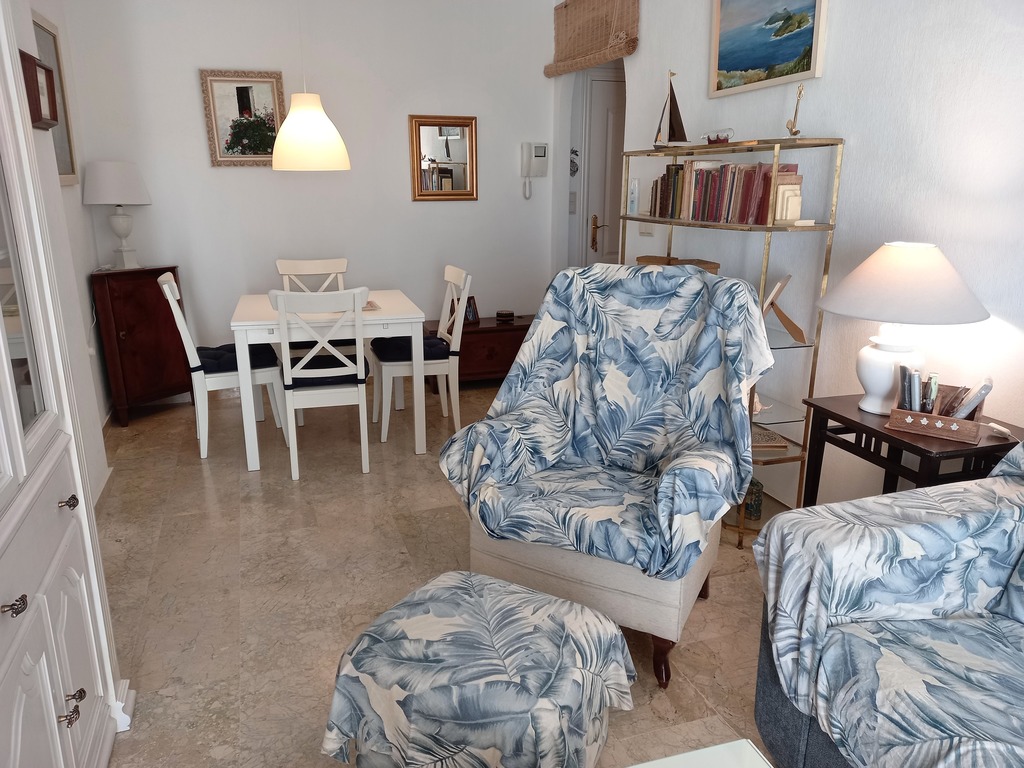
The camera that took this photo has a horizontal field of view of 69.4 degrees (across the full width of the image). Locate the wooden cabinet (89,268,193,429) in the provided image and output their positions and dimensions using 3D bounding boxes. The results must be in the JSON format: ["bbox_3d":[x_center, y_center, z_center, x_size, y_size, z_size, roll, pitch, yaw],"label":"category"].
[{"bbox_3d":[-2.294,-0.252,4.465,0.380,0.880,0.580,7,16,24],"label":"wooden cabinet"}]

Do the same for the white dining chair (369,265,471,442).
[{"bbox_3d":[-0.513,-0.185,4.167,0.520,0.910,0.430,-4,16,-15],"label":"white dining chair"}]

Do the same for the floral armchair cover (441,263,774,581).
[{"bbox_3d":[0.336,0.042,2.386,0.870,0.790,0.800,9,17,29],"label":"floral armchair cover"}]

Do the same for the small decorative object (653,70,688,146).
[{"bbox_3d":[0.724,-1.209,3.297,0.065,0.352,0.270,-6,16,-23],"label":"small decorative object"}]

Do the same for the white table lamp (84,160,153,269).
[{"bbox_3d":[-2.224,-0.950,4.197,0.391,0.605,0.391,7,16,24],"label":"white table lamp"}]

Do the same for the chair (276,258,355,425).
[{"bbox_3d":[-1.175,-0.270,4.471,0.430,0.910,0.520,-4,16,-15],"label":"chair"}]

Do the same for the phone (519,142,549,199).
[{"bbox_3d":[0.159,-1.498,5.209,0.190,0.386,0.060,-5,15,-19],"label":"phone"}]

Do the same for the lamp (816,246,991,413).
[{"bbox_3d":[1.175,-0.170,2.243,0.464,0.510,0.464,5,15,18],"label":"lamp"}]

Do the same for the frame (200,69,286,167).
[{"bbox_3d":[-1.679,-1.667,4.669,0.476,0.576,0.040,-5,18,-19],"label":"frame"}]

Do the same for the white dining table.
[{"bbox_3d":[-0.985,-0.066,4.044,0.900,0.740,0.885,-4,16,-15],"label":"white dining table"}]

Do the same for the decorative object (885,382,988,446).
[{"bbox_3d":[1.260,0.081,2.192,0.238,0.125,0.125,12,19,38],"label":"decorative object"}]

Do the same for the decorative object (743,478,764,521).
[{"bbox_3d":[0.924,0.457,2.876,0.100,0.143,0.100,5,15,18],"label":"decorative object"}]

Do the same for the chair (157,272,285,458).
[{"bbox_3d":[-1.500,-0.115,3.882,0.530,0.910,0.430,-6,16,-22],"label":"chair"}]

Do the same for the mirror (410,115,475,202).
[{"bbox_3d":[-0.467,-1.562,5.141,0.479,0.564,0.035,-5,17,-18],"label":"mirror"}]

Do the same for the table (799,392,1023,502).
[{"bbox_3d":[1.276,0.425,2.421,0.435,0.660,0.530,-5,16,-18],"label":"table"}]

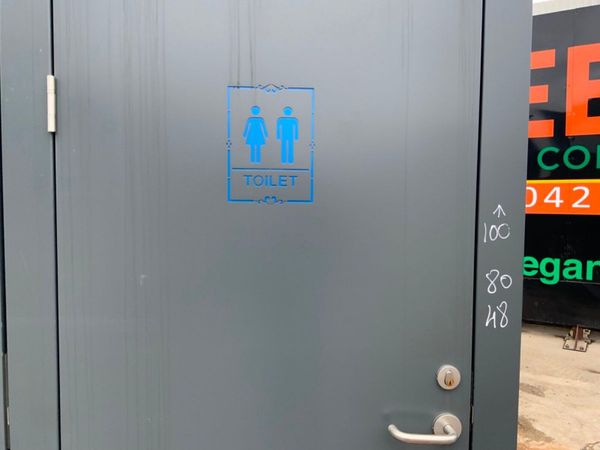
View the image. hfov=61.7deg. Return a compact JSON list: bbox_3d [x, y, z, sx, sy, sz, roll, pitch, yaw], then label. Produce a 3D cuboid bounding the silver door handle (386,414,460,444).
[{"bbox_3d":[0.239,0.391,0.935,0.146,0.053,0.062,0,3,-4],"label":"silver door handle"}]

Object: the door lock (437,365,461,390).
[{"bbox_3d":[0.284,0.292,0.957,0.045,0.045,0.013,0,3,-4],"label":"door lock"}]

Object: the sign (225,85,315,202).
[{"bbox_3d":[-0.052,-0.146,0.913,0.157,0.215,0.006,0,3,-4],"label":"sign"}]

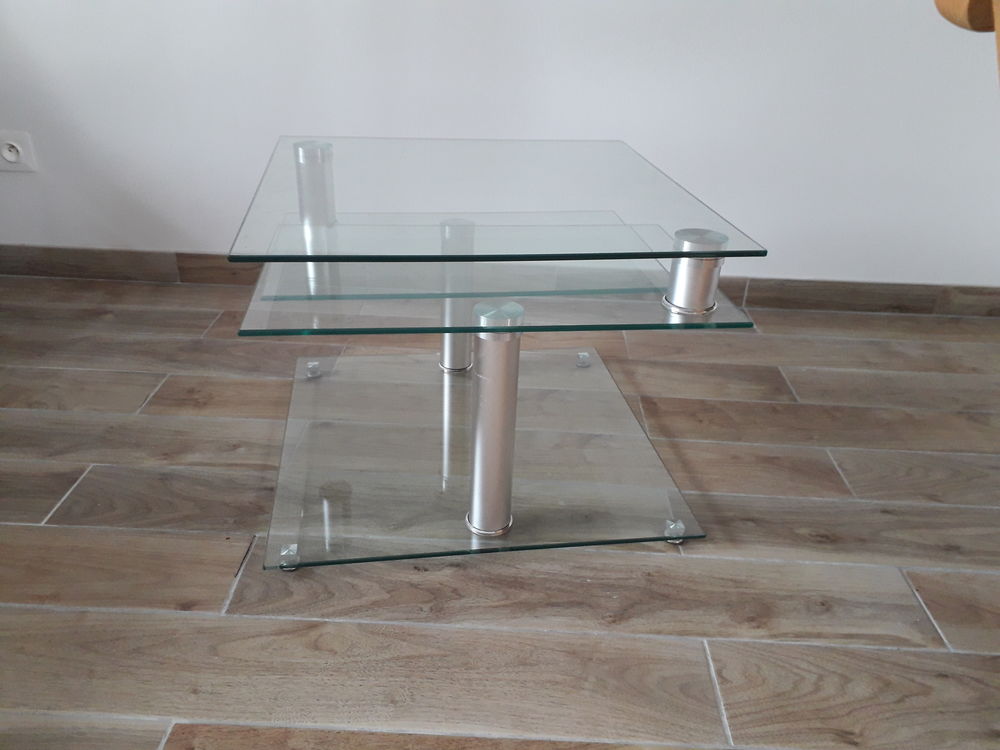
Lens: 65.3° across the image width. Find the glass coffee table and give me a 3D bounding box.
[{"bbox_3d":[-0.040,-0.088,1.235,0.616,0.437,0.625,-2,29,-9],"label":"glass coffee table"}]

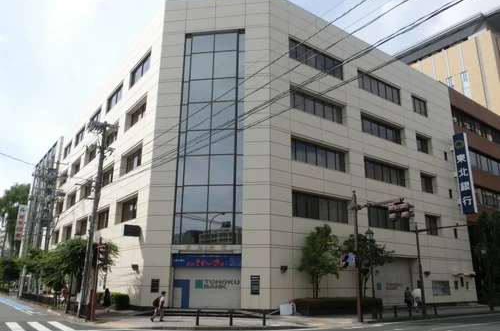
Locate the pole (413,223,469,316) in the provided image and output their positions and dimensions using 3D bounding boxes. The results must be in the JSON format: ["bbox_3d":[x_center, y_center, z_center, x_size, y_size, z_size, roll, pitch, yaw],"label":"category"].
[{"bbox_3d":[12.582,6.650,26.380,0.300,6.165,3.900,12,-20,-34],"label":"pole"}]

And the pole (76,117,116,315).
[{"bbox_3d":[-9.927,3.057,26.180,2.100,12.681,1.000,2,-16,-6],"label":"pole"}]

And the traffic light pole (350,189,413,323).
[{"bbox_3d":[7.372,4.923,22.848,0.900,7.600,3.900,12,-20,-35],"label":"traffic light pole"}]

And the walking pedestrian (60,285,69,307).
[{"bbox_3d":[-14.389,10.161,31.445,0.520,1.621,0.500,12,-20,-34],"label":"walking pedestrian"}]

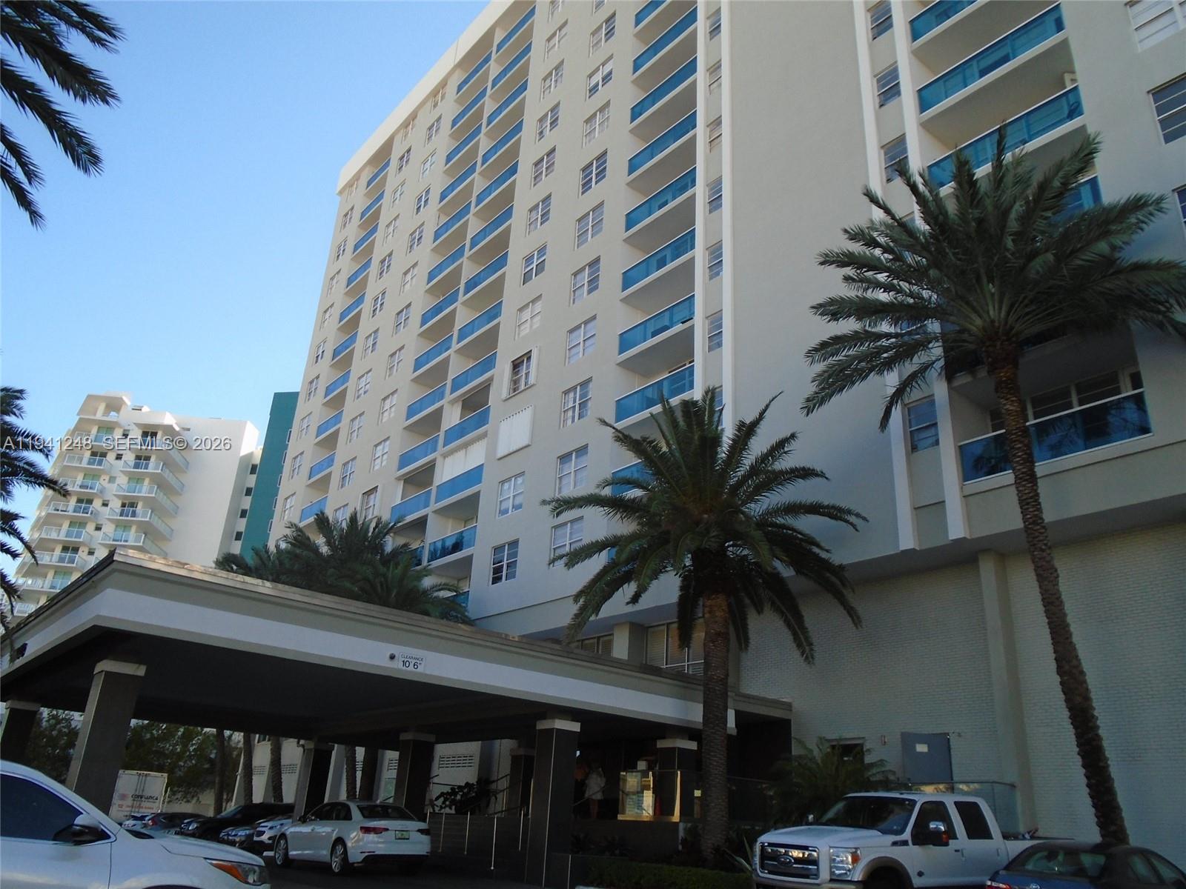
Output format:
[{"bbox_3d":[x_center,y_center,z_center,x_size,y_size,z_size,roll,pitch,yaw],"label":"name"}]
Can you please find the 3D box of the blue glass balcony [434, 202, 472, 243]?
[{"bbox_3d":[-7.656,-12.024,48.567,0.120,0.930,3.794,22,-30,-35],"label":"blue glass balcony"}]

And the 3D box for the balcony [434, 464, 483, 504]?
[{"bbox_3d":[-5.837,1.743,38.893,0.120,0.930,3.779,22,-30,-35],"label":"balcony"}]

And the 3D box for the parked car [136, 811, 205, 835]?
[{"bbox_3d":[-15.843,15.861,35.935,1.820,1.600,4.500,-19,-32,41],"label":"parked car"}]

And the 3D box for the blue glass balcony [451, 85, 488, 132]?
[{"bbox_3d":[-7.196,-19.496,51.887,0.120,0.930,3.794,22,-30,-35],"label":"blue glass balcony"}]

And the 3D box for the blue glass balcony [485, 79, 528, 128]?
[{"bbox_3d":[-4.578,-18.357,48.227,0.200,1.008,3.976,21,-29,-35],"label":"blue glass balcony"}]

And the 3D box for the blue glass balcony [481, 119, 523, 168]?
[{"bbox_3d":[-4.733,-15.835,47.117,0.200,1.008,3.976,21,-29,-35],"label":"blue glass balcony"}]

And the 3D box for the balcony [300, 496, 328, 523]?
[{"bbox_3d":[-16.229,3.789,51.675,0.120,0.930,3.431,22,-30,-35],"label":"balcony"}]

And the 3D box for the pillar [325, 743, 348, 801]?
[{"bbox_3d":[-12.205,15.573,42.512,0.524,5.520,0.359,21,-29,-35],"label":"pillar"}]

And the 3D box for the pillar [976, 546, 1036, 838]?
[{"bbox_3d":[9.078,5.808,19.305,0.497,7.093,0.345,21,-29,-35],"label":"pillar"}]

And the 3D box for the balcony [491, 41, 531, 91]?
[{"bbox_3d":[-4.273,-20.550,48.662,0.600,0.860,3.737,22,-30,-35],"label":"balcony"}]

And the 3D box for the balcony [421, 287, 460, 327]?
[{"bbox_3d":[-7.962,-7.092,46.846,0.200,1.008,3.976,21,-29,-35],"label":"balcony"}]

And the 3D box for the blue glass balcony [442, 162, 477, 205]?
[{"bbox_3d":[-7.503,-14.515,49.674,0.120,0.930,3.794,22,-30,-35],"label":"blue glass balcony"}]

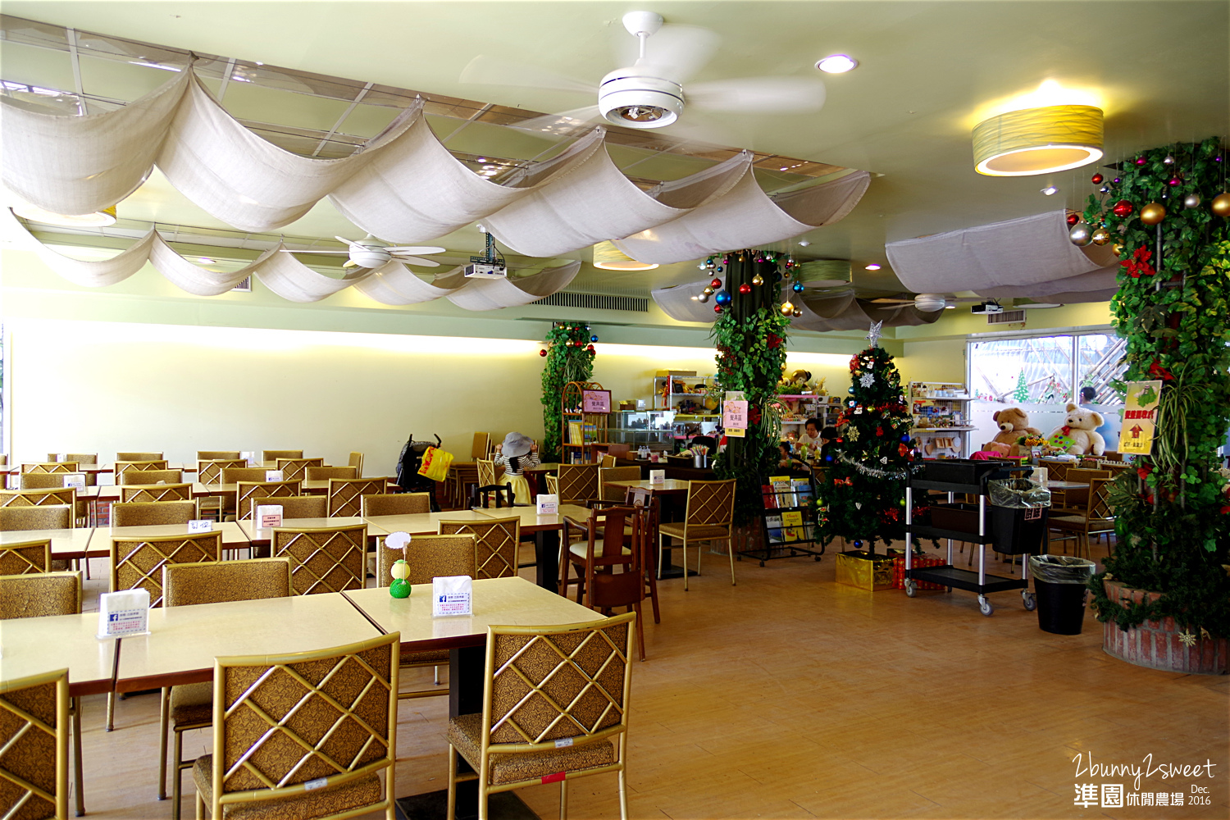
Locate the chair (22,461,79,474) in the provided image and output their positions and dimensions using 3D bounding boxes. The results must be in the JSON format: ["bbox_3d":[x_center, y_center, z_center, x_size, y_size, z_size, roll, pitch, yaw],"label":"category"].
[{"bbox_3d":[-5.405,0.917,7.894,0.460,0.860,0.530,0,0,-28],"label":"chair"}]

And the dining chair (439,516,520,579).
[{"bbox_3d":[-0.839,1.014,4.621,0.460,0.869,0.510,0,1,-27],"label":"dining chair"}]

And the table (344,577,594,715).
[{"bbox_3d":[-0.521,1.037,2.823,0.680,0.742,0.680,1,1,-26],"label":"table"}]

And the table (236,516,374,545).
[{"bbox_3d":[-1.757,1.056,4.742,0.730,0.758,0.780,0,1,-28],"label":"table"}]

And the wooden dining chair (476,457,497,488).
[{"bbox_3d":[-1.121,0.930,8.352,0.500,0.843,0.460,1,1,-29],"label":"wooden dining chair"}]

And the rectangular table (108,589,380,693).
[{"bbox_3d":[-1.106,1.038,2.479,0.670,0.758,0.745,0,0,-30],"label":"rectangular table"}]

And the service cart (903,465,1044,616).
[{"bbox_3d":[2.583,0.914,6.025,0.480,1.020,0.820,1,1,-29],"label":"service cart"}]

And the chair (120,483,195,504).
[{"bbox_3d":[-3.380,0.966,6.054,0.460,0.869,0.510,0,1,-29],"label":"chair"}]

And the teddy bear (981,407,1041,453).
[{"bbox_3d":[6.091,0.347,12.600,0.620,0.800,0.720,0,1,-28],"label":"teddy bear"}]

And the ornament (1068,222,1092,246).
[{"bbox_3d":[2.838,-1.071,5.000,0.137,0.142,0.137,0,0,-30],"label":"ornament"}]

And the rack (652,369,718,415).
[{"bbox_3d":[1.142,0.447,12.979,0.910,1.880,0.460,0,0,-30],"label":"rack"}]

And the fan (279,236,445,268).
[{"bbox_3d":[-1.939,-1.367,6.500,1.380,0.440,1.380,0,0,-30],"label":"fan"}]

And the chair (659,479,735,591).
[{"bbox_3d":[0.683,1.012,6.887,0.460,0.869,0.510,0,1,-27],"label":"chair"}]

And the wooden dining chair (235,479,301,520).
[{"bbox_3d":[-2.694,0.951,6.344,0.460,0.860,0.530,0,0,-28],"label":"wooden dining chair"}]

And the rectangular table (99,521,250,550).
[{"bbox_3d":[-2.334,1.028,4.290,0.711,0.741,0.717,1,1,-29],"label":"rectangular table"}]

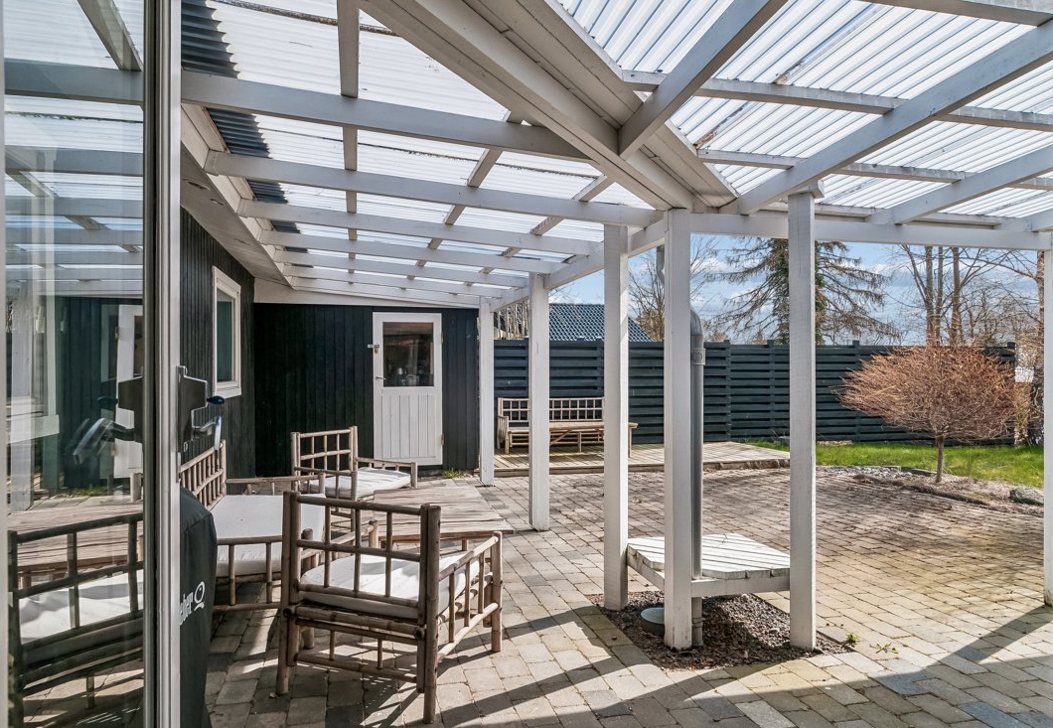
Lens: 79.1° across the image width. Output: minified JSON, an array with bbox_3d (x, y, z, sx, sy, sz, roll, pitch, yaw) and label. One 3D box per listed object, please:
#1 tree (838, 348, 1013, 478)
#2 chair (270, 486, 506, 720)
[{"bbox_3d":[4.874,0.602,7.800,1.980,1.654,1.980,-1,-1,32],"label":"tree"},{"bbox_3d":[-0.574,0.950,2.845,0.720,0.826,0.720,0,-1,19],"label":"chair"}]

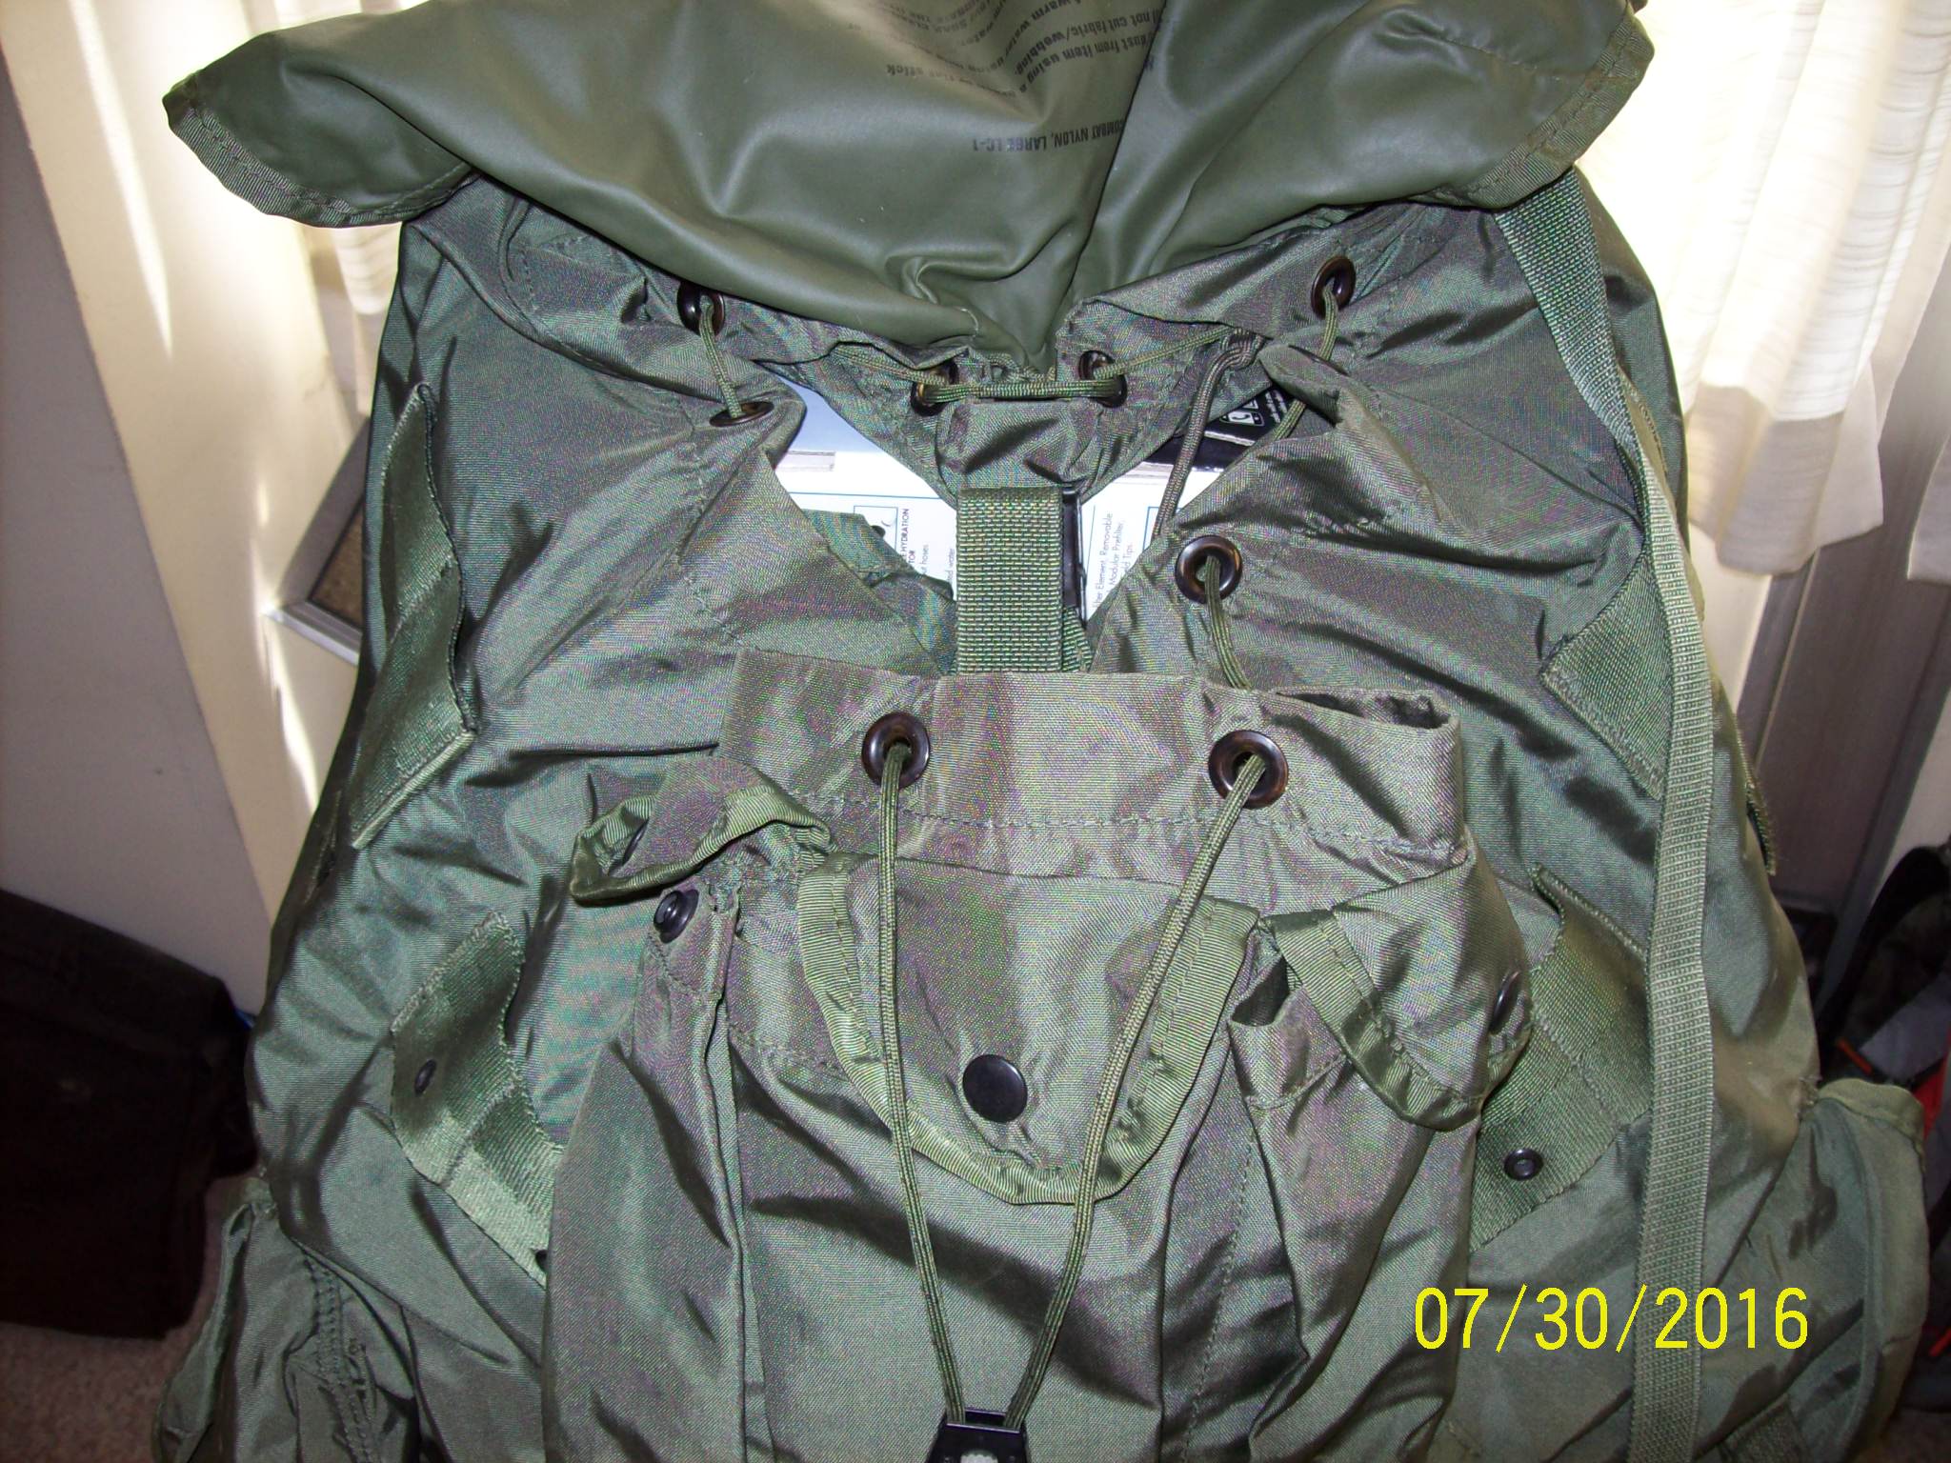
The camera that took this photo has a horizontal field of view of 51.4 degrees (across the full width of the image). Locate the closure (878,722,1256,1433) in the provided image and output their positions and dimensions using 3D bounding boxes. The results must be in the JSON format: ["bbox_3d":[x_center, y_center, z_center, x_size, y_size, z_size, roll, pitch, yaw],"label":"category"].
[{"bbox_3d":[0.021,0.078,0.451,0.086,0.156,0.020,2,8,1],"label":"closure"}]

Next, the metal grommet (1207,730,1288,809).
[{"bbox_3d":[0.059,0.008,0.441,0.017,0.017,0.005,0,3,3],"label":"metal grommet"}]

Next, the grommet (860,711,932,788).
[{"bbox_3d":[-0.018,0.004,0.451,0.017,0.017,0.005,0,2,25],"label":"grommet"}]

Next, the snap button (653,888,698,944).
[{"bbox_3d":[-0.069,0.042,0.466,0.006,0.013,0.013,19,-1,-32],"label":"snap button"}]

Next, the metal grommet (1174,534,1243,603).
[{"bbox_3d":[0.058,-0.041,0.508,0.017,0.017,0.005,0,-3,5],"label":"metal grommet"}]

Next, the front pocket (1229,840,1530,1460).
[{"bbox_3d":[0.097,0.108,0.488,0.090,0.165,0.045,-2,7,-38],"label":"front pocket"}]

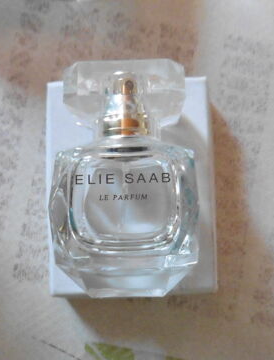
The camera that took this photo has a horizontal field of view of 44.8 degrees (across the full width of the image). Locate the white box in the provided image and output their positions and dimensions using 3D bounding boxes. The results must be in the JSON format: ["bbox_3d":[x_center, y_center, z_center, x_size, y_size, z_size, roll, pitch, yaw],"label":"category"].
[{"bbox_3d":[-0.003,0.003,0.175,0.078,0.031,0.102,-2,87,1],"label":"white box"}]

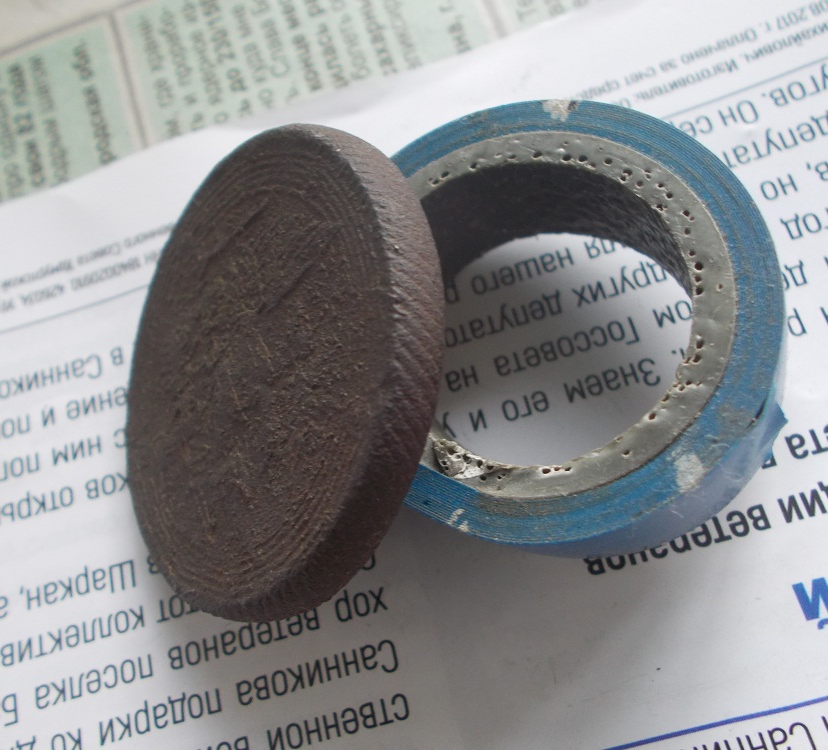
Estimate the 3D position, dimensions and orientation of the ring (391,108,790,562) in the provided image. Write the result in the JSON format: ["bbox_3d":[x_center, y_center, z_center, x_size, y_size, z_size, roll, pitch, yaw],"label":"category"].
[{"bbox_3d":[0.012,-0.004,0.084,0.042,0.015,0.042,-5,72,16],"label":"ring"}]

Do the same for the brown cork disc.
[{"bbox_3d":[-0.015,-0.001,0.085,0.047,0.005,0.047,-12,73,45],"label":"brown cork disc"}]

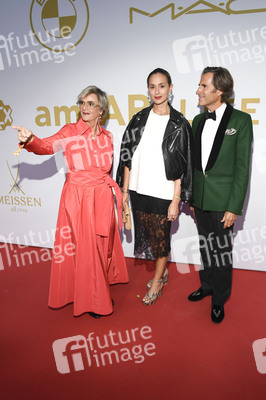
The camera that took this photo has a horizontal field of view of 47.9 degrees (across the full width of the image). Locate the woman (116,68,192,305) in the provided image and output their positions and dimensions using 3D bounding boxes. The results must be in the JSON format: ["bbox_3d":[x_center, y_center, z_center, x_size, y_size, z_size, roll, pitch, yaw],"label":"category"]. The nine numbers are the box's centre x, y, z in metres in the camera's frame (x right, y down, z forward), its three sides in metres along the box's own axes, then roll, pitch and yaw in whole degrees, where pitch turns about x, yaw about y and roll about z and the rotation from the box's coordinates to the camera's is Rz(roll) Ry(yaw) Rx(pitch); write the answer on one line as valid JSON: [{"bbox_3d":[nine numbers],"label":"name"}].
[{"bbox_3d":[0.169,-0.062,2.360,0.570,1.800,0.380,4,16,15],"label":"woman"}]

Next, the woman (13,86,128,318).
[{"bbox_3d":[-0.410,0.021,2.277,0.750,1.700,0.520,-1,16,-2],"label":"woman"}]

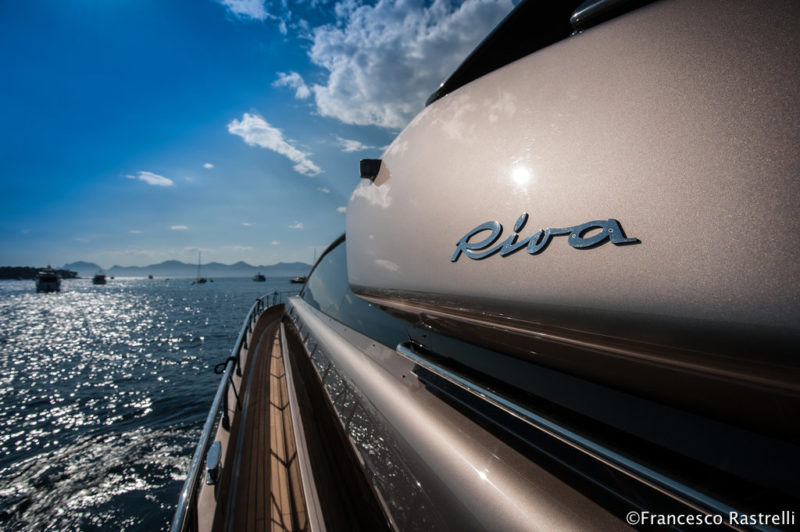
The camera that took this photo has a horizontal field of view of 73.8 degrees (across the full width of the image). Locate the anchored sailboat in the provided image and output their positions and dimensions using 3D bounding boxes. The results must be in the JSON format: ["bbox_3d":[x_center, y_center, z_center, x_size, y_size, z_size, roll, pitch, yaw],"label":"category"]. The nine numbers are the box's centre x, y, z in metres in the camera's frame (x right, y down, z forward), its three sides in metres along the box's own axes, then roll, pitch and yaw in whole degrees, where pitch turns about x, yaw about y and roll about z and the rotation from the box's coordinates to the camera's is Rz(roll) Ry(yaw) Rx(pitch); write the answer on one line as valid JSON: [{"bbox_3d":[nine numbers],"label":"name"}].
[{"bbox_3d":[-107.282,1.131,287.000,3.900,17.200,12.200,0,-1,-42],"label":"anchored sailboat"}]

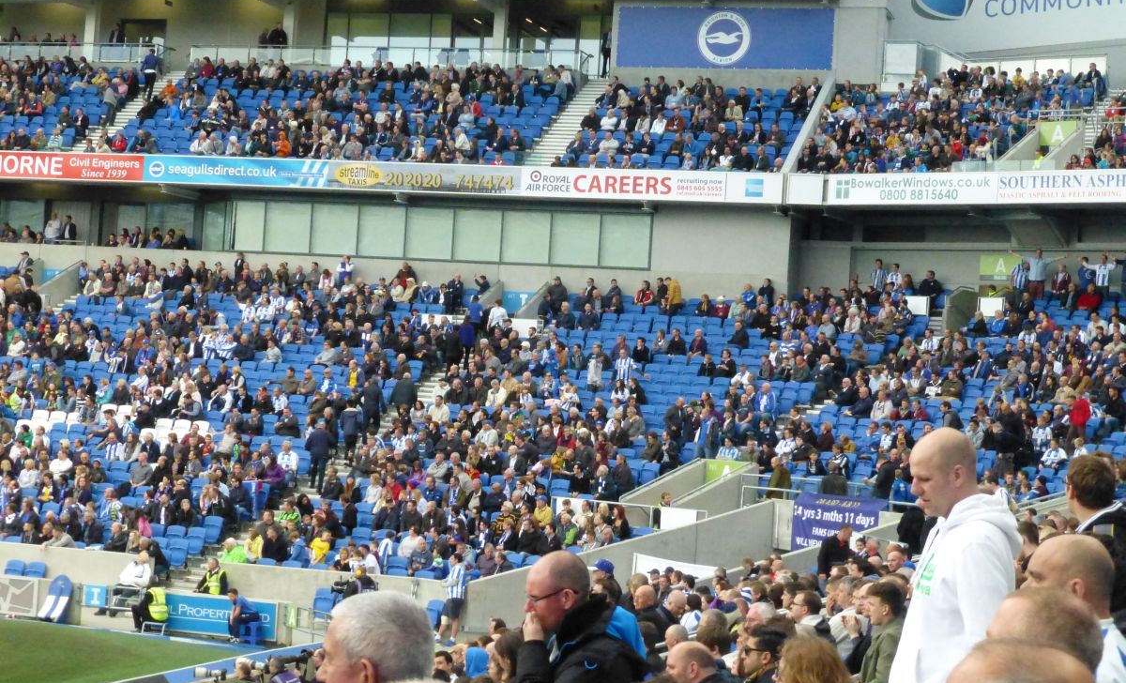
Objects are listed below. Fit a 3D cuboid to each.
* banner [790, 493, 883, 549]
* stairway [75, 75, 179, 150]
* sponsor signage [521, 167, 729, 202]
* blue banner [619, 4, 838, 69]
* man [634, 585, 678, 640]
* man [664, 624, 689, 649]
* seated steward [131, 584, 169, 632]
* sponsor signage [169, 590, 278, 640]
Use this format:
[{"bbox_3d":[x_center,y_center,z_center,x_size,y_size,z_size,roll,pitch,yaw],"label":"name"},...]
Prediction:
[{"bbox_3d":[5.544,3.704,46.021,0.150,1.167,2.742,4,-1,-34],"label":"banner"},{"bbox_3d":[-14.781,-7.412,76.388,1.200,4.358,7.000,3,-2,17],"label":"stairway"},{"bbox_3d":[1.660,-4.392,63.604,6.041,0.787,0.080,3,-1,19],"label":"sponsor signage"},{"bbox_3d":[4.842,-9.129,68.633,6.717,1.831,0.050,3,-1,19],"label":"blue banner"},{"bbox_3d":[0.595,2.974,21.779,0.720,1.300,0.520,4,-1,-3],"label":"man"},{"bbox_3d":[0.746,2.987,18.905,0.720,1.280,0.520,3,-1,6],"label":"man"},{"bbox_3d":[-8.479,5.456,47.019,0.720,1.100,0.520,2,-2,34],"label":"seated steward"},{"bbox_3d":[-7.022,5.467,45.442,2.892,0.706,0.050,3,-1,19],"label":"sponsor signage"}]

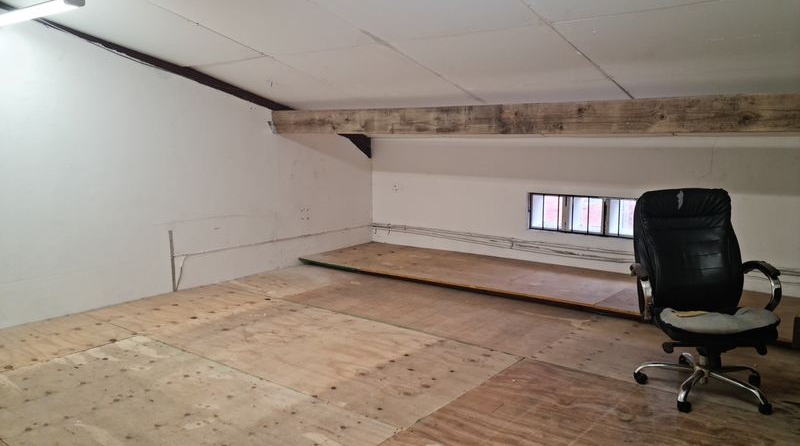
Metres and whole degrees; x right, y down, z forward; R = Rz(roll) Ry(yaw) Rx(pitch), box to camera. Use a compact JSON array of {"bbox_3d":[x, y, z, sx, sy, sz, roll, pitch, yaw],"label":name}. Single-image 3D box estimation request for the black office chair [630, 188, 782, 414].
[{"bbox_3d":[1.653,0.374,3.377,0.700,1.100,0.740,0,8,1],"label":"black office chair"}]

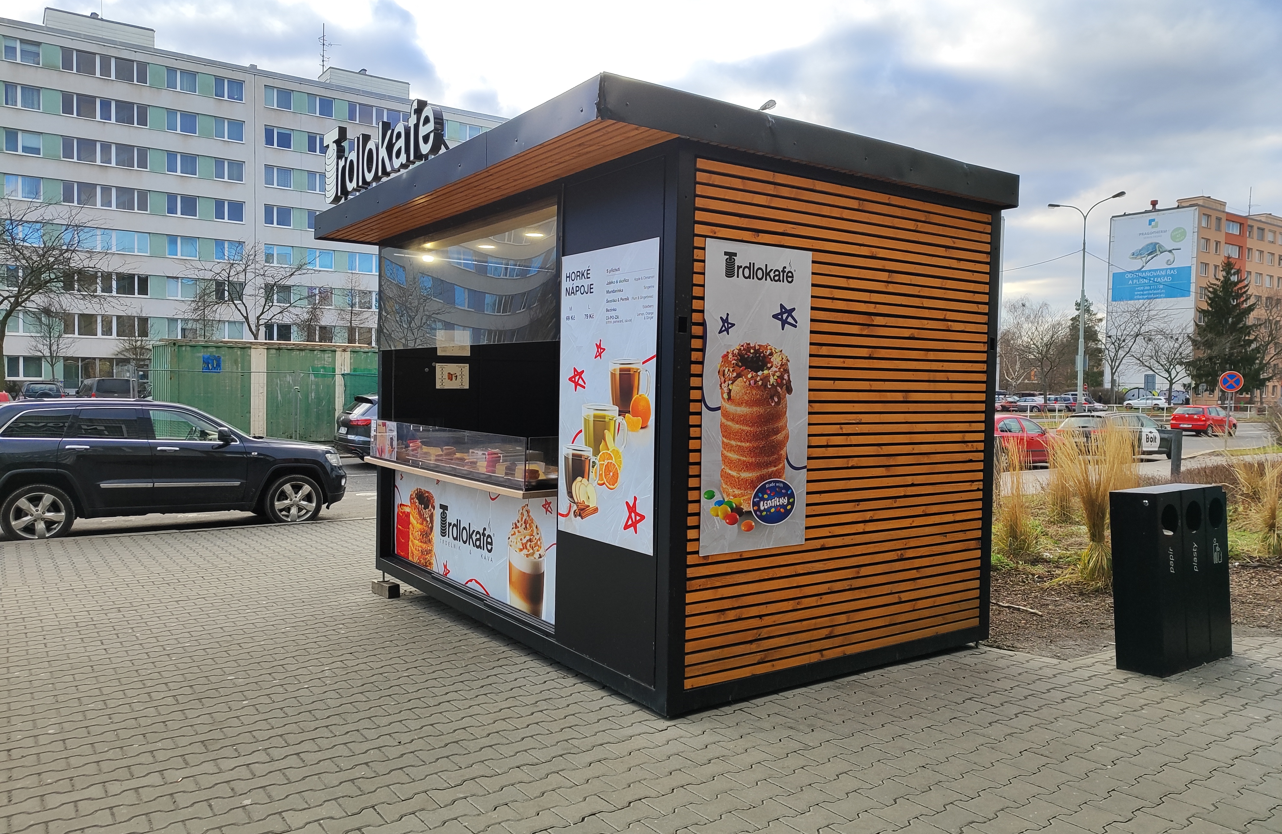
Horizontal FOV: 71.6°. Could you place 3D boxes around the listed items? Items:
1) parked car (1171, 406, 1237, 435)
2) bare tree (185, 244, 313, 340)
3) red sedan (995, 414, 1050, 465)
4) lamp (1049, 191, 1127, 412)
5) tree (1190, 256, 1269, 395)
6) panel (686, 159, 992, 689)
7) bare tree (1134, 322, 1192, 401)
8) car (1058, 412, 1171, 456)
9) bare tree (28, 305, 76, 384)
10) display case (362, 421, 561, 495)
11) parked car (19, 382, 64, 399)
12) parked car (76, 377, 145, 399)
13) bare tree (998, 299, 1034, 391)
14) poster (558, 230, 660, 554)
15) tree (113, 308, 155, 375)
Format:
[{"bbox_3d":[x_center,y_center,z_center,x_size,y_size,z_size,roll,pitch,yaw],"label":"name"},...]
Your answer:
[{"bbox_3d":[28.077,0.181,44.107,3.900,1.465,1.650,0,2,-34],"label":"parked car"},{"bbox_3d":[-16.204,-3.553,36.930,4.900,7.350,4.900,0,2,-24],"label":"bare tree"},{"bbox_3d":[10.239,0.636,25.323,4.550,1.460,1.770,0,3,-36],"label":"red sedan"},{"bbox_3d":[24.647,-5.777,49.340,0.400,12.850,3.900,0,2,-30],"label":"lamp"},{"bbox_3d":[60.442,-8.599,91.685,7.000,15.260,7.000,2,3,33],"label":"tree"},{"bbox_3d":[1.175,0.043,4.869,2.286,2.524,0.050,0,3,-34],"label":"panel"},{"bbox_3d":[55.822,-5.650,94.793,5.600,8.865,5.600,2,2,30],"label":"bare tree"},{"bbox_3d":[16.084,0.642,29.724,4.620,1.470,1.810,0,2,-29],"label":"car"},{"bbox_3d":[-32.041,-3.403,48.375,2.300,5.550,2.300,0,3,-34],"label":"bare tree"},{"bbox_3d":[-1.252,0.233,6.066,0.360,0.345,2.570,0,2,-36],"label":"display case"},{"bbox_3d":[-27.762,-0.799,41.253,1.750,1.690,4.300,0,3,-34],"label":"parked car"},{"bbox_3d":[-23.084,-0.879,38.468,1.790,1.650,4.400,-1,3,-40],"label":"parked car"},{"bbox_3d":[38.046,-6.431,89.861,3.800,10.900,3.800,2,2,23],"label":"bare tree"},{"bbox_3d":[-0.195,-0.109,4.670,0.015,1.543,0.942,0,3,-34],"label":"poster"},{"bbox_3d":[-28.358,-3.421,49.875,2.200,5.555,2.200,0,2,-30],"label":"tree"}]

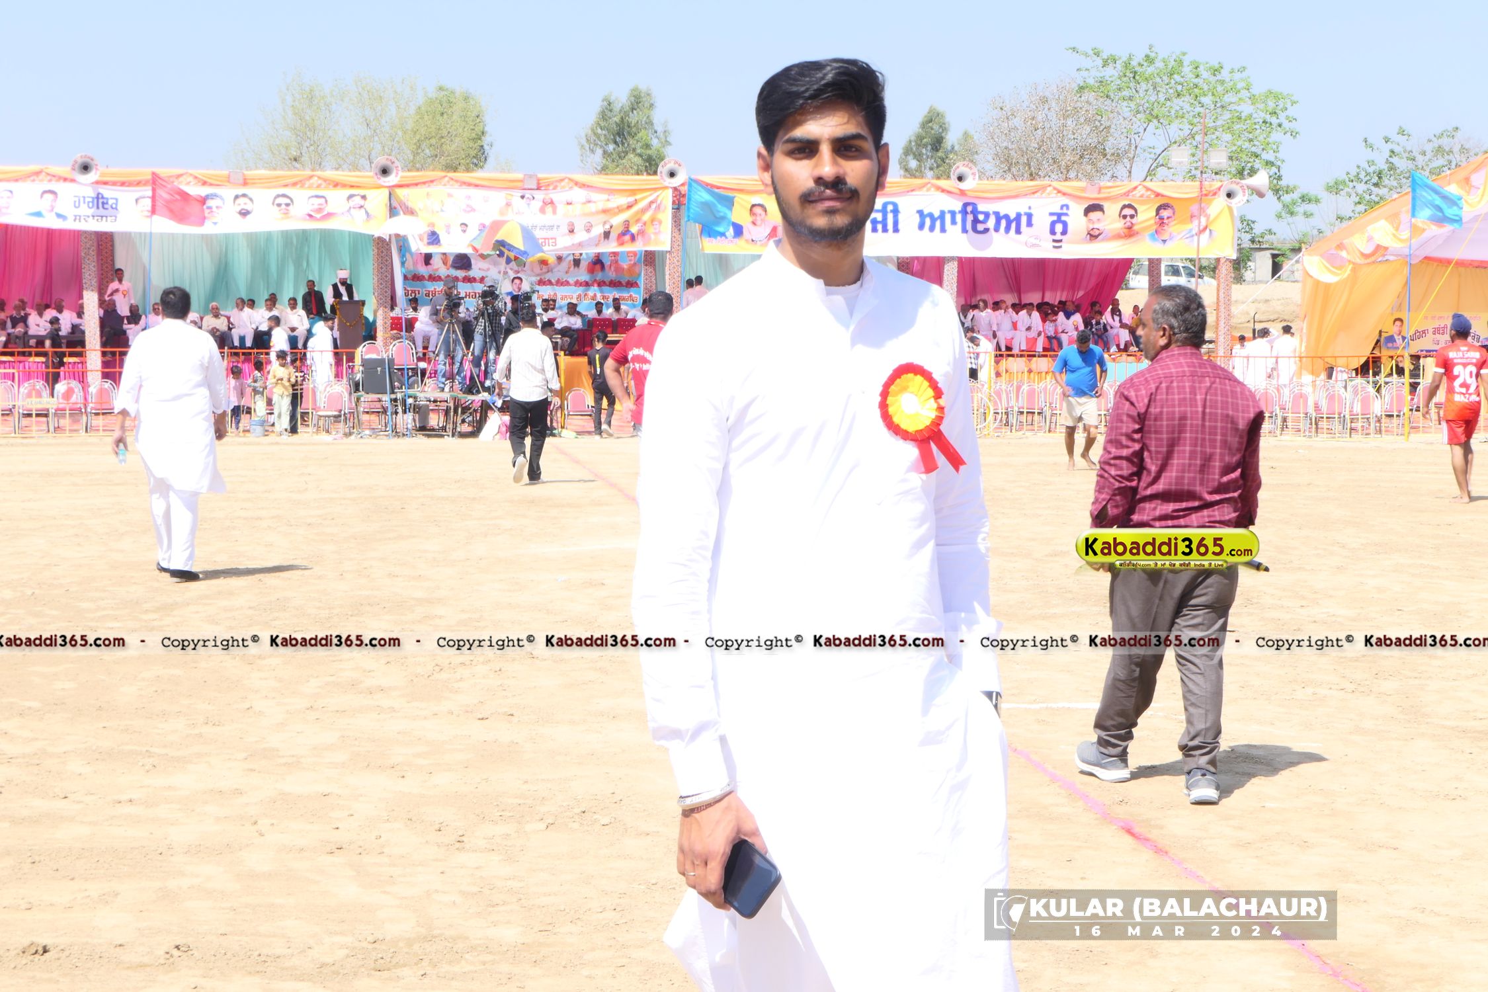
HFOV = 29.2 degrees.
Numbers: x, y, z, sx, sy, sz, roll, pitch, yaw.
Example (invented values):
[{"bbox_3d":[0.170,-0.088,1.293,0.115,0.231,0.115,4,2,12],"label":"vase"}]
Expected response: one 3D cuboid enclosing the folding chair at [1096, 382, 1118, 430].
[{"bbox_3d":[6.152,-1.509,49.000,0.470,0.860,0.520,1,3,9],"label":"folding chair"}]

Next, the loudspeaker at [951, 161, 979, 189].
[{"bbox_3d":[3.784,-5.498,48.900,0.460,0.460,0.440,0,-2,-6],"label":"loudspeaker"}]

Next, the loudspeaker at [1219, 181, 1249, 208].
[{"bbox_3d":[9.611,-5.933,56.000,0.540,0.540,0.500,0,3,0],"label":"loudspeaker"}]

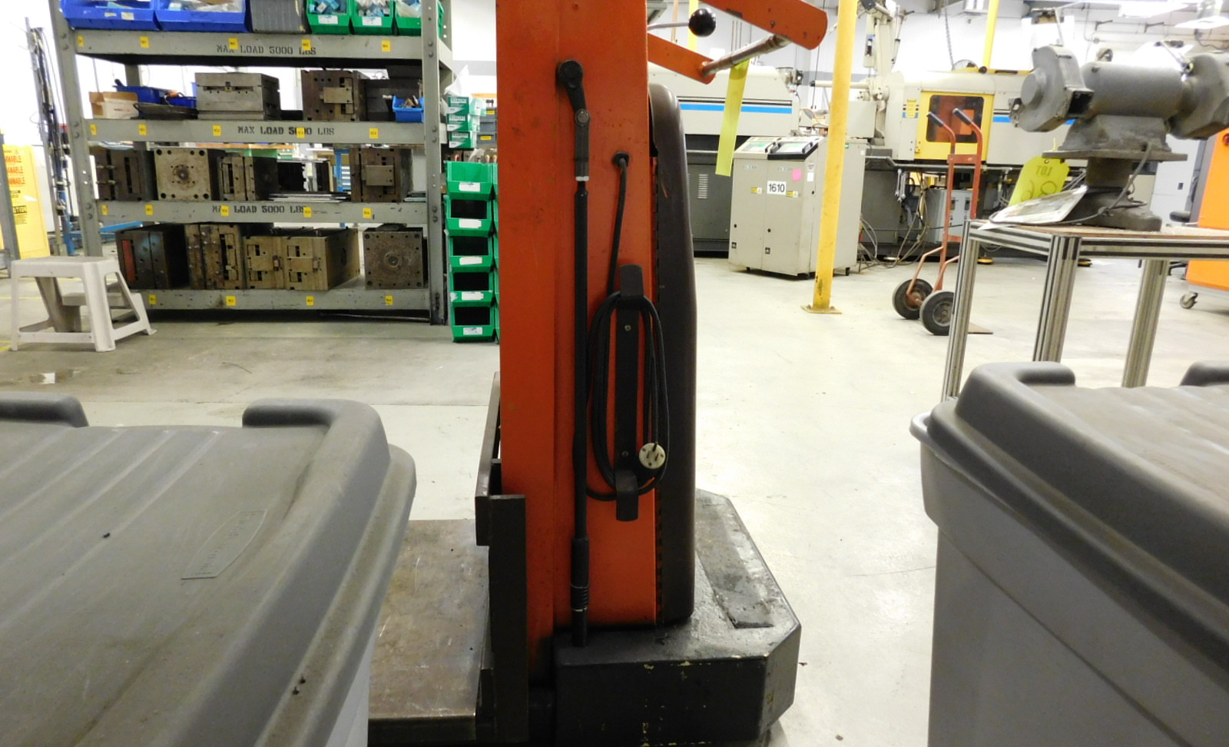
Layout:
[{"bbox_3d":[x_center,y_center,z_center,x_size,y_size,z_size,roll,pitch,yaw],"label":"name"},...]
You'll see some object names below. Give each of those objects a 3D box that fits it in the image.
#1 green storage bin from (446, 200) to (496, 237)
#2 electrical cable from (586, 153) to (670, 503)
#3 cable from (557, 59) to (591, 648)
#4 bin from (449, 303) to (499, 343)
[{"bbox_3d":[-0.717,-0.787,4.072,0.213,0.178,0.370,-1,15,-8],"label":"green storage bin"},{"bbox_3d":[0.022,-0.049,1.169,0.118,0.513,0.055,0,15,-6],"label":"electrical cable"},{"bbox_3d":[-0.057,0.012,1.173,0.050,0.868,0.050,0,15,-6],"label":"cable"},{"bbox_3d":[-0.722,-0.284,4.210,0.213,0.178,0.370,-1,15,-8],"label":"bin"}]

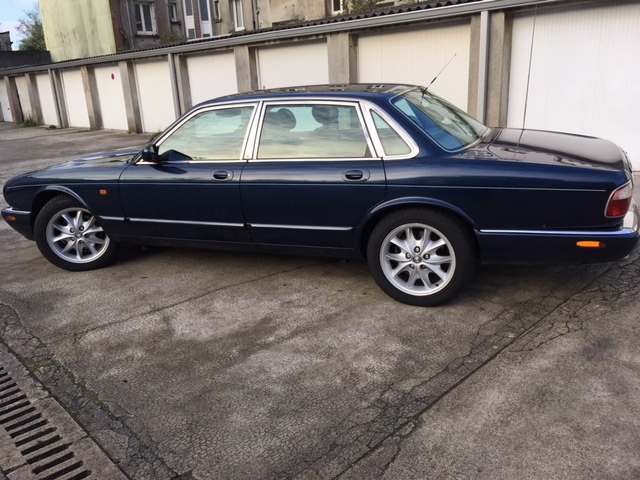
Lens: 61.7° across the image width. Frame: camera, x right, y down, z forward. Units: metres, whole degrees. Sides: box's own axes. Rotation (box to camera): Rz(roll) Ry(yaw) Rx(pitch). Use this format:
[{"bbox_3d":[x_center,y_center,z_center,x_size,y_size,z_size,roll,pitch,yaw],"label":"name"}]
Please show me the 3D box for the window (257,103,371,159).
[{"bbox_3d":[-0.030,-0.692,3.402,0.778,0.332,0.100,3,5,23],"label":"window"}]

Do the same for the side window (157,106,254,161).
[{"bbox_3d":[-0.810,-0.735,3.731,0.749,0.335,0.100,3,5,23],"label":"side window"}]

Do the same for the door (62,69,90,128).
[{"bbox_3d":[-8.816,-5.127,19.517,0.080,2.040,2.330,-18,22,-41],"label":"door"}]

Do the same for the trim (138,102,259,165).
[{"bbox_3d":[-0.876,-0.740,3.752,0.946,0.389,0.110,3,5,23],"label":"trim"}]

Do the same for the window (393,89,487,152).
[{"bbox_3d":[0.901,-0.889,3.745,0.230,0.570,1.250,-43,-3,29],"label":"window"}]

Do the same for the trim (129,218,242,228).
[{"bbox_3d":[-0.970,-0.124,3.810,1.000,0.024,0.022,3,18,23],"label":"trim"}]

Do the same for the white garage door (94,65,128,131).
[{"bbox_3d":[-6.715,-4.589,17.387,0.080,2.040,2.330,-18,22,-41],"label":"white garage door"}]

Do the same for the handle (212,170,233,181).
[{"bbox_3d":[-0.651,-0.431,3.580,0.160,0.069,0.045,3,18,23],"label":"handle"}]

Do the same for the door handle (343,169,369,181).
[{"bbox_3d":[0.210,-0.389,3.216,0.168,0.070,0.045,3,18,23],"label":"door handle"}]

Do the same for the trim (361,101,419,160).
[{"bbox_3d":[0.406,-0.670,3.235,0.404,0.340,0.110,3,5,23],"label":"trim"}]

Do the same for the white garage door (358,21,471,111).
[{"bbox_3d":[1.506,-2.483,9.051,0.080,2.040,2.330,-18,22,-41],"label":"white garage door"}]

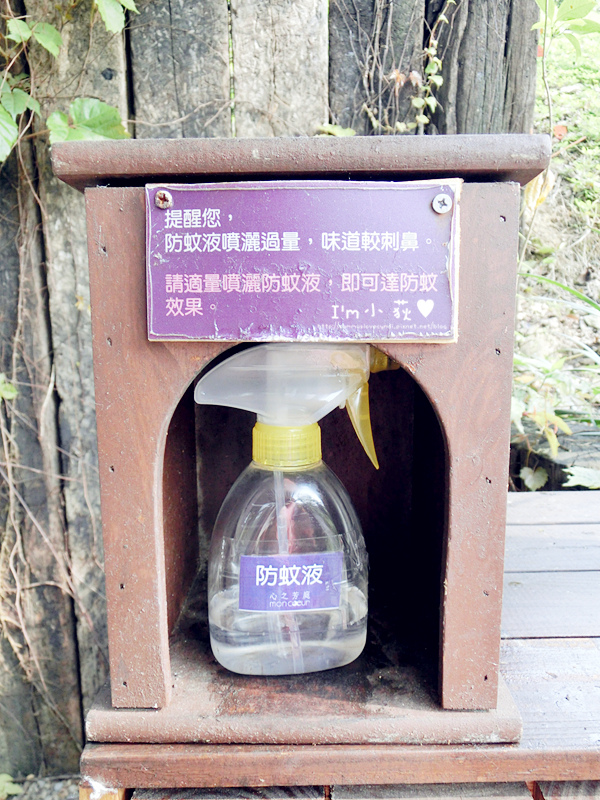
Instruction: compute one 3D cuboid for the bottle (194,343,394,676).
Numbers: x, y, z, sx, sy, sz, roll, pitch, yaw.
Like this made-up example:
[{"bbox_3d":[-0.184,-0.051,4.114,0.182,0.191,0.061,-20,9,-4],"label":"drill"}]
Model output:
[{"bbox_3d":[0.001,0.055,0.368,0.117,0.178,0.068,-2,9,-12],"label":"bottle"}]

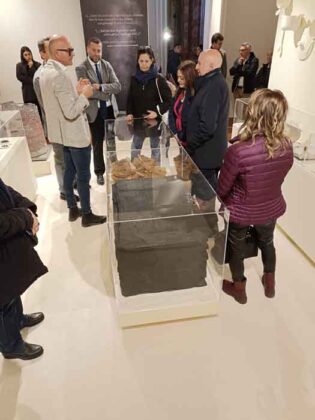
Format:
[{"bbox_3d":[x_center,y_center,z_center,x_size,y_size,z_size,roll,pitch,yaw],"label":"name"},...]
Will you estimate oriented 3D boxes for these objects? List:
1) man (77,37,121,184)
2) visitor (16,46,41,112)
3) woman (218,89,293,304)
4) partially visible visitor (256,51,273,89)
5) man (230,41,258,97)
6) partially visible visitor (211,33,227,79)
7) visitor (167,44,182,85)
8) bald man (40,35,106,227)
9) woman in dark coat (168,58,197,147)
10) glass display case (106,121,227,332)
[{"bbox_3d":[-0.701,-1.147,3.757,0.540,1.750,0.380,-6,31,-7],"label":"man"},{"bbox_3d":[-2.020,-1.854,5.141,0.460,1.630,0.340,-15,33,-21],"label":"visitor"},{"bbox_3d":[0.668,-0.077,2.087,0.520,1.530,0.450,-12,32,-17],"label":"woman"},{"bbox_3d":[1.963,-2.158,5.606,0.460,1.500,0.340,1,30,4],"label":"partially visible visitor"},{"bbox_3d":[1.484,-2.116,5.448,0.500,1.610,0.380,12,33,21],"label":"man"},{"bbox_3d":[1.061,-2.233,5.547,0.340,1.730,0.480,-7,31,-9],"label":"partially visible visitor"},{"bbox_3d":[0.427,-2.754,6.623,0.460,1.570,0.340,-7,31,-9],"label":"visitor"},{"bbox_3d":[-0.829,-0.682,2.949,0.560,1.770,0.520,-15,33,-22],"label":"bald man"},{"bbox_3d":[0.340,-0.744,3.221,0.400,1.550,0.460,-13,32,-19],"label":"woman in dark coat"},{"bbox_3d":[-0.096,-0.159,2.909,0.685,0.876,2.308,-6,31,-7],"label":"glass display case"}]

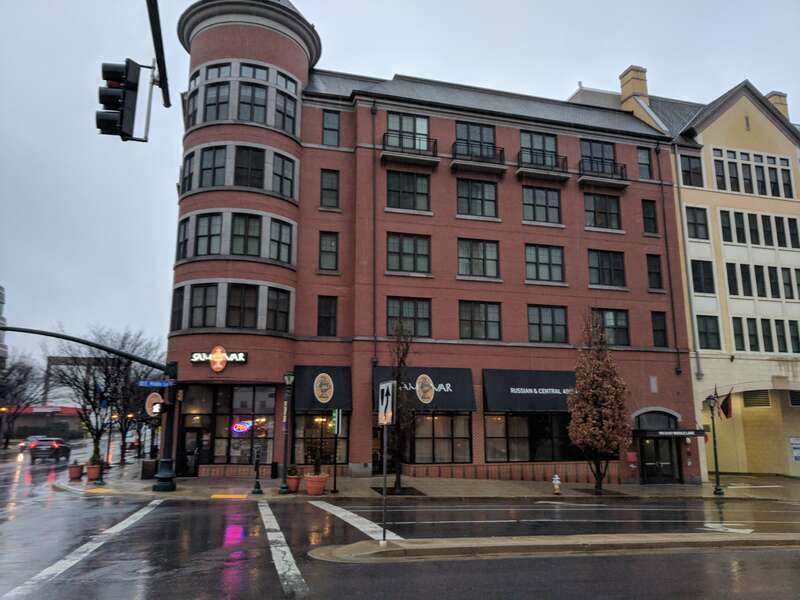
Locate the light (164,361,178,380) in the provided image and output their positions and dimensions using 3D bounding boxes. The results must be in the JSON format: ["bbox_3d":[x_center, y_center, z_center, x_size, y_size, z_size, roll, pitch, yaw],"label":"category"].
[{"bbox_3d":[-7.617,2.350,20.031,0.420,0.660,0.420,3,-12,-16],"label":"light"}]

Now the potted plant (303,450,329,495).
[{"bbox_3d":[-2.879,5.862,20.437,0.850,1.450,0.850,3,-12,-16],"label":"potted plant"}]

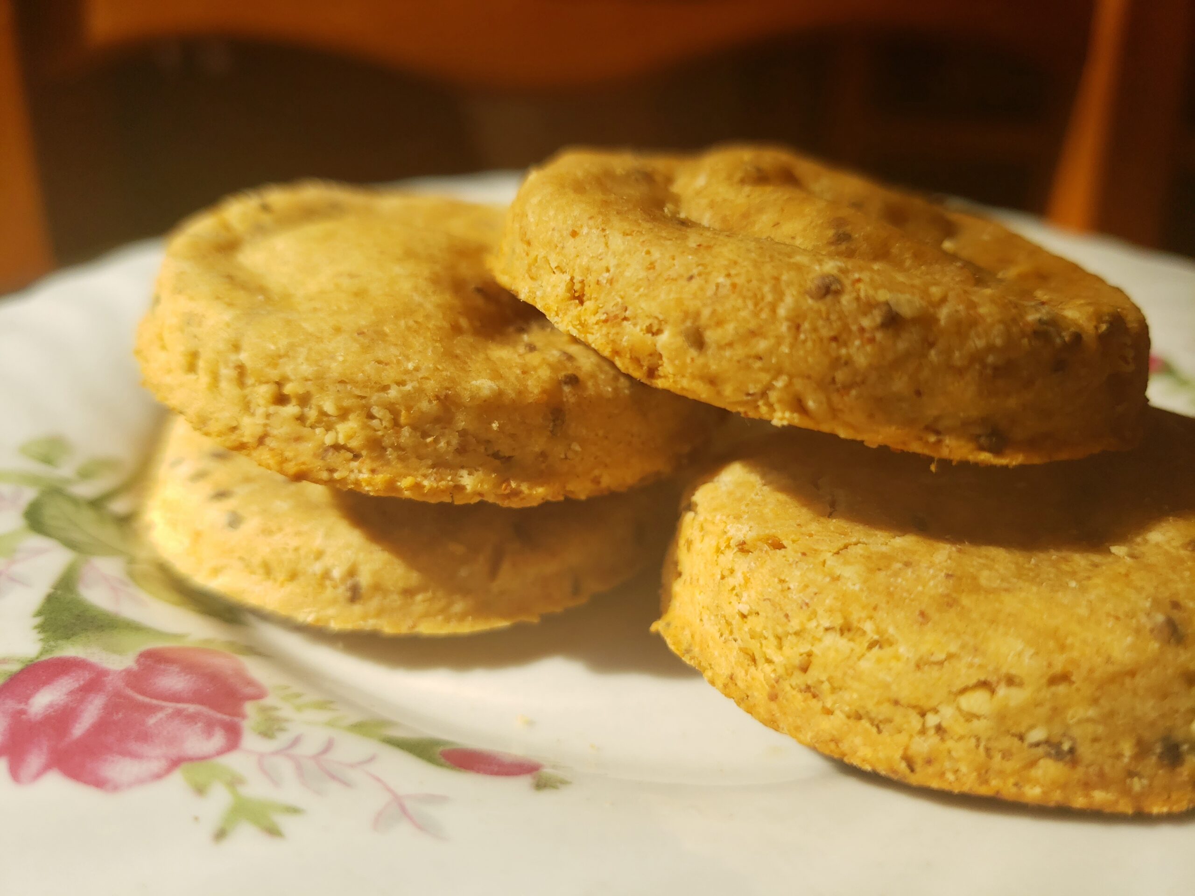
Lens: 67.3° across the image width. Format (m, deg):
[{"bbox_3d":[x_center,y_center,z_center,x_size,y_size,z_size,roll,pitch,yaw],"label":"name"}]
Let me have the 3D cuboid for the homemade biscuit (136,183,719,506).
[{"bbox_3d":[-0.018,-0.018,0.112,0.072,0.013,0.072,11,28,0],"label":"homemade biscuit"}]

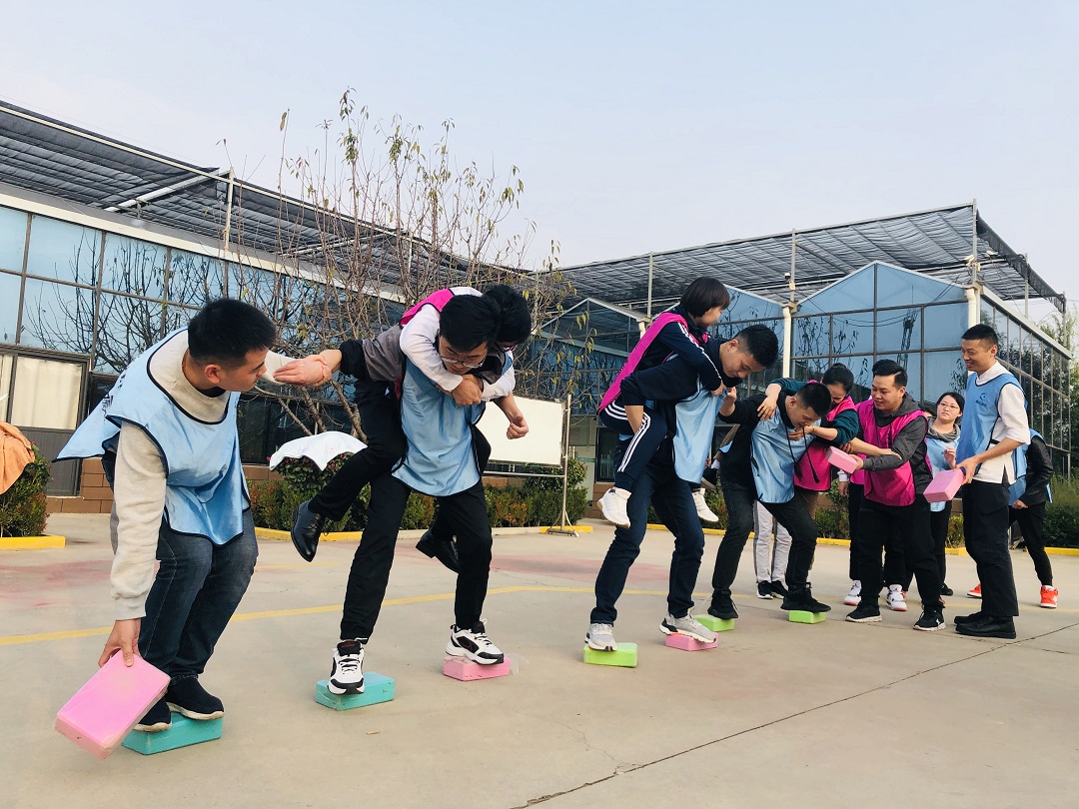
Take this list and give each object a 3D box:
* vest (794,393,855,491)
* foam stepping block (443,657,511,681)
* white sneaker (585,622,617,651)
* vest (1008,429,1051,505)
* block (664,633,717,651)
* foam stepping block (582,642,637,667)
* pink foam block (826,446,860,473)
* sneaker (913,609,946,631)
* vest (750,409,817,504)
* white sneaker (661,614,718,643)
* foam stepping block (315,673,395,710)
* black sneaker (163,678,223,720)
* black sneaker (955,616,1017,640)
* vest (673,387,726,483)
[{"bbox_3d":[1.638,0.213,5.100,0.380,0.550,0.270,6,11,-15],"label":"vest"},{"bbox_3d":[-0.235,0.989,3.296,0.214,0.066,0.138,7,-7,-39],"label":"foam stepping block"},{"bbox_3d":[0.276,1.017,3.901,0.105,0.115,0.290,3,-5,-10],"label":"white sneaker"},{"bbox_3d":[3.520,0.465,6.400,0.280,0.560,0.400,5,-5,-30],"label":"vest"},{"bbox_3d":[0.751,1.160,4.296,0.230,0.072,0.150,7,-6,-42],"label":"block"},{"bbox_3d":[0.318,1.108,3.874,0.230,0.072,0.150,2,-5,7],"label":"foam stepping block"},{"bbox_3d":[1.789,0.329,5.171,0.150,0.072,0.230,26,13,10],"label":"pink foam block"},{"bbox_3d":[2.272,1.241,5.063,0.105,0.120,0.280,-2,-6,44],"label":"sneaker"},{"bbox_3d":[1.283,0.279,4.820,0.390,0.550,0.300,9,15,-46],"label":"vest"},{"bbox_3d":[0.676,1.025,4.065,0.105,0.120,0.290,6,-6,-37],"label":"white sneaker"},{"bbox_3d":[-0.622,0.967,2.953,0.143,0.070,0.218,-2,-6,43],"label":"foam stepping block"},{"bbox_3d":[-1.017,0.832,2.549,0.100,0.110,0.275,7,-6,-44],"label":"black sneaker"},{"bbox_3d":[2.507,1.239,4.897,0.300,0.120,0.108,0,-6,26],"label":"black sneaker"},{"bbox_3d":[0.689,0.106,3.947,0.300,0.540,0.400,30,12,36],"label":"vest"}]

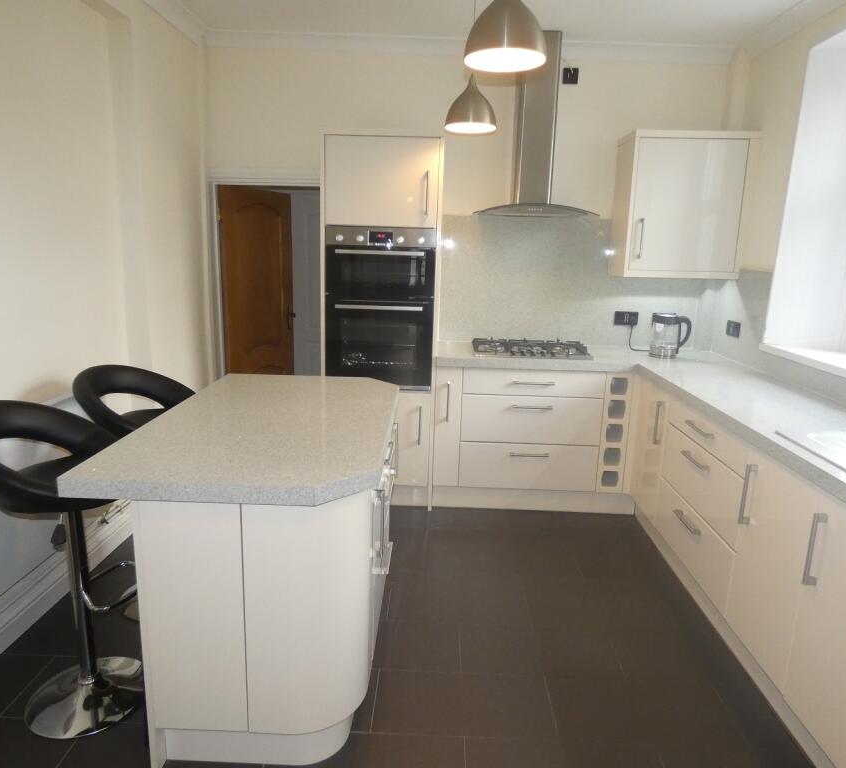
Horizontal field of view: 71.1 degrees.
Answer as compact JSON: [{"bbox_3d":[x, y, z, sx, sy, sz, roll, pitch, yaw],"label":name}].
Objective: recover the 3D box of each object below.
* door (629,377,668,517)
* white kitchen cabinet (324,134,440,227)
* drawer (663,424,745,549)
[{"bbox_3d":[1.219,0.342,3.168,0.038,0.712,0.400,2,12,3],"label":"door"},{"bbox_3d":[-0.206,-1.122,3.388,0.600,0.455,0.588,2,13,2],"label":"white kitchen cabinet"},{"bbox_3d":[1.417,0.418,2.547,0.480,0.286,0.749,2,13,1],"label":"drawer"}]

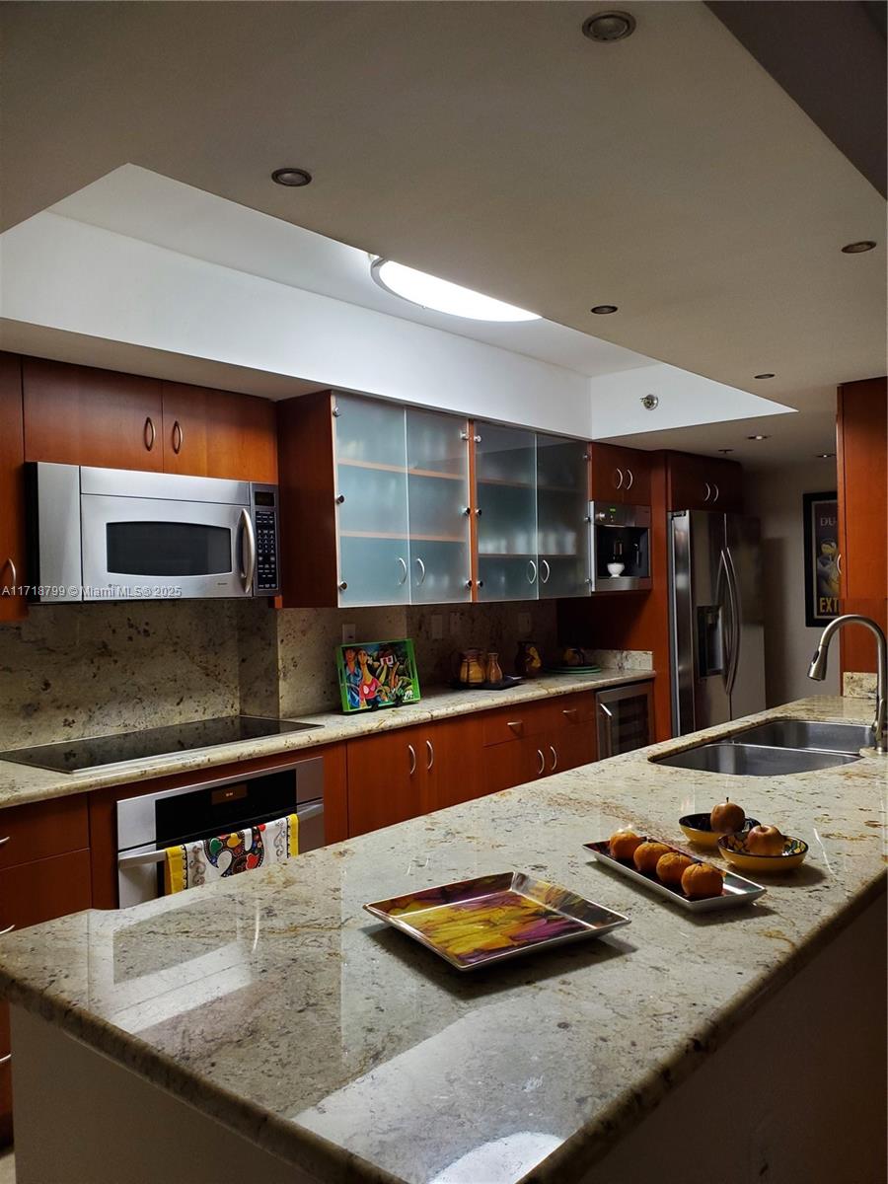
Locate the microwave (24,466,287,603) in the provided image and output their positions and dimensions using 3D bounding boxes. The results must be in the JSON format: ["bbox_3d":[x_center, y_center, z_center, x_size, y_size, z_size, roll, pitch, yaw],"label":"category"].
[{"bbox_3d":[-1.034,-0.185,3.111,0.370,0.423,0.915,-1,1,42],"label":"microwave"}]

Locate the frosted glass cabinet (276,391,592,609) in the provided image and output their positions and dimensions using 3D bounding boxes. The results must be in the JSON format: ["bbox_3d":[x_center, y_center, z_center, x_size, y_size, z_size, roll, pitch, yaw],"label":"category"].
[{"bbox_3d":[0.060,-0.349,3.964,0.330,0.780,1.720,-1,1,42],"label":"frosted glass cabinet"}]

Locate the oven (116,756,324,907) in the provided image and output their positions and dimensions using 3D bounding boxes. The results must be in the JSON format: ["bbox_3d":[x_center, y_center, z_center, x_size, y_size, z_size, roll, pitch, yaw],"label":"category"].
[{"bbox_3d":[-0.856,0.933,2.971,0.585,0.698,0.757,-1,1,42],"label":"oven"}]

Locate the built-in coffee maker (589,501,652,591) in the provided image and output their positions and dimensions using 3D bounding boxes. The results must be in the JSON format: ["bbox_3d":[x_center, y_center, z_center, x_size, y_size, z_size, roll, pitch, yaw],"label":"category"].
[{"bbox_3d":[0.826,-0.234,4.808,0.365,0.455,0.592,-1,1,42],"label":"built-in coffee maker"}]

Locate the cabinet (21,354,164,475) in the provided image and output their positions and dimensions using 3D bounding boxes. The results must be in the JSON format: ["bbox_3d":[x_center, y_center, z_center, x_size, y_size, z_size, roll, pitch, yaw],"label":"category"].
[{"bbox_3d":[-1.236,-0.556,2.989,0.315,0.326,0.475,-1,1,42],"label":"cabinet"}]

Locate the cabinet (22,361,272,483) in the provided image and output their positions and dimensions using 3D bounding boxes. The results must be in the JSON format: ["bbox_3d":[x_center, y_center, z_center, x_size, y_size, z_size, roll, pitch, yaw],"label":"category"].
[{"bbox_3d":[-1.075,-0.562,3.171,0.315,0.326,0.962,-1,1,42],"label":"cabinet"}]

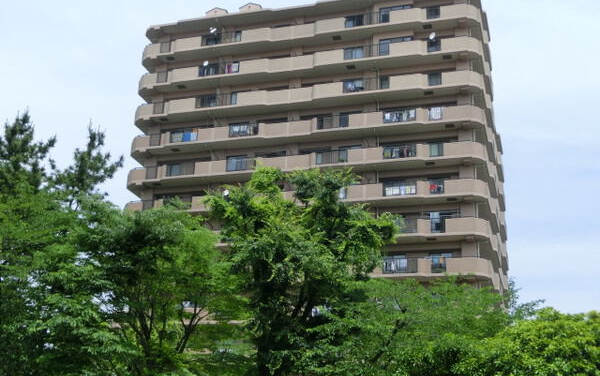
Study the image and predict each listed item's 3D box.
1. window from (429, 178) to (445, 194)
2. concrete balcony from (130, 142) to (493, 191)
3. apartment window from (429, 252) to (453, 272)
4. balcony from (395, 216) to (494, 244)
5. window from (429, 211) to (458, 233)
[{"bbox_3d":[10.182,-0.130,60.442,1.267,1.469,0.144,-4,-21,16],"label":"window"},{"bbox_3d":[-0.170,-1.555,63.377,29.290,1.181,2.592,-4,-21,16],"label":"concrete balcony"},{"bbox_3d":[10.094,5.408,58.350,1.670,1.786,0.144,-4,-21,16],"label":"apartment window"},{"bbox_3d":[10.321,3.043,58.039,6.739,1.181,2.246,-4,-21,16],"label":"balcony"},{"bbox_3d":[10.430,2.558,59.333,2.246,1.901,0.144,-4,-21,16],"label":"window"}]

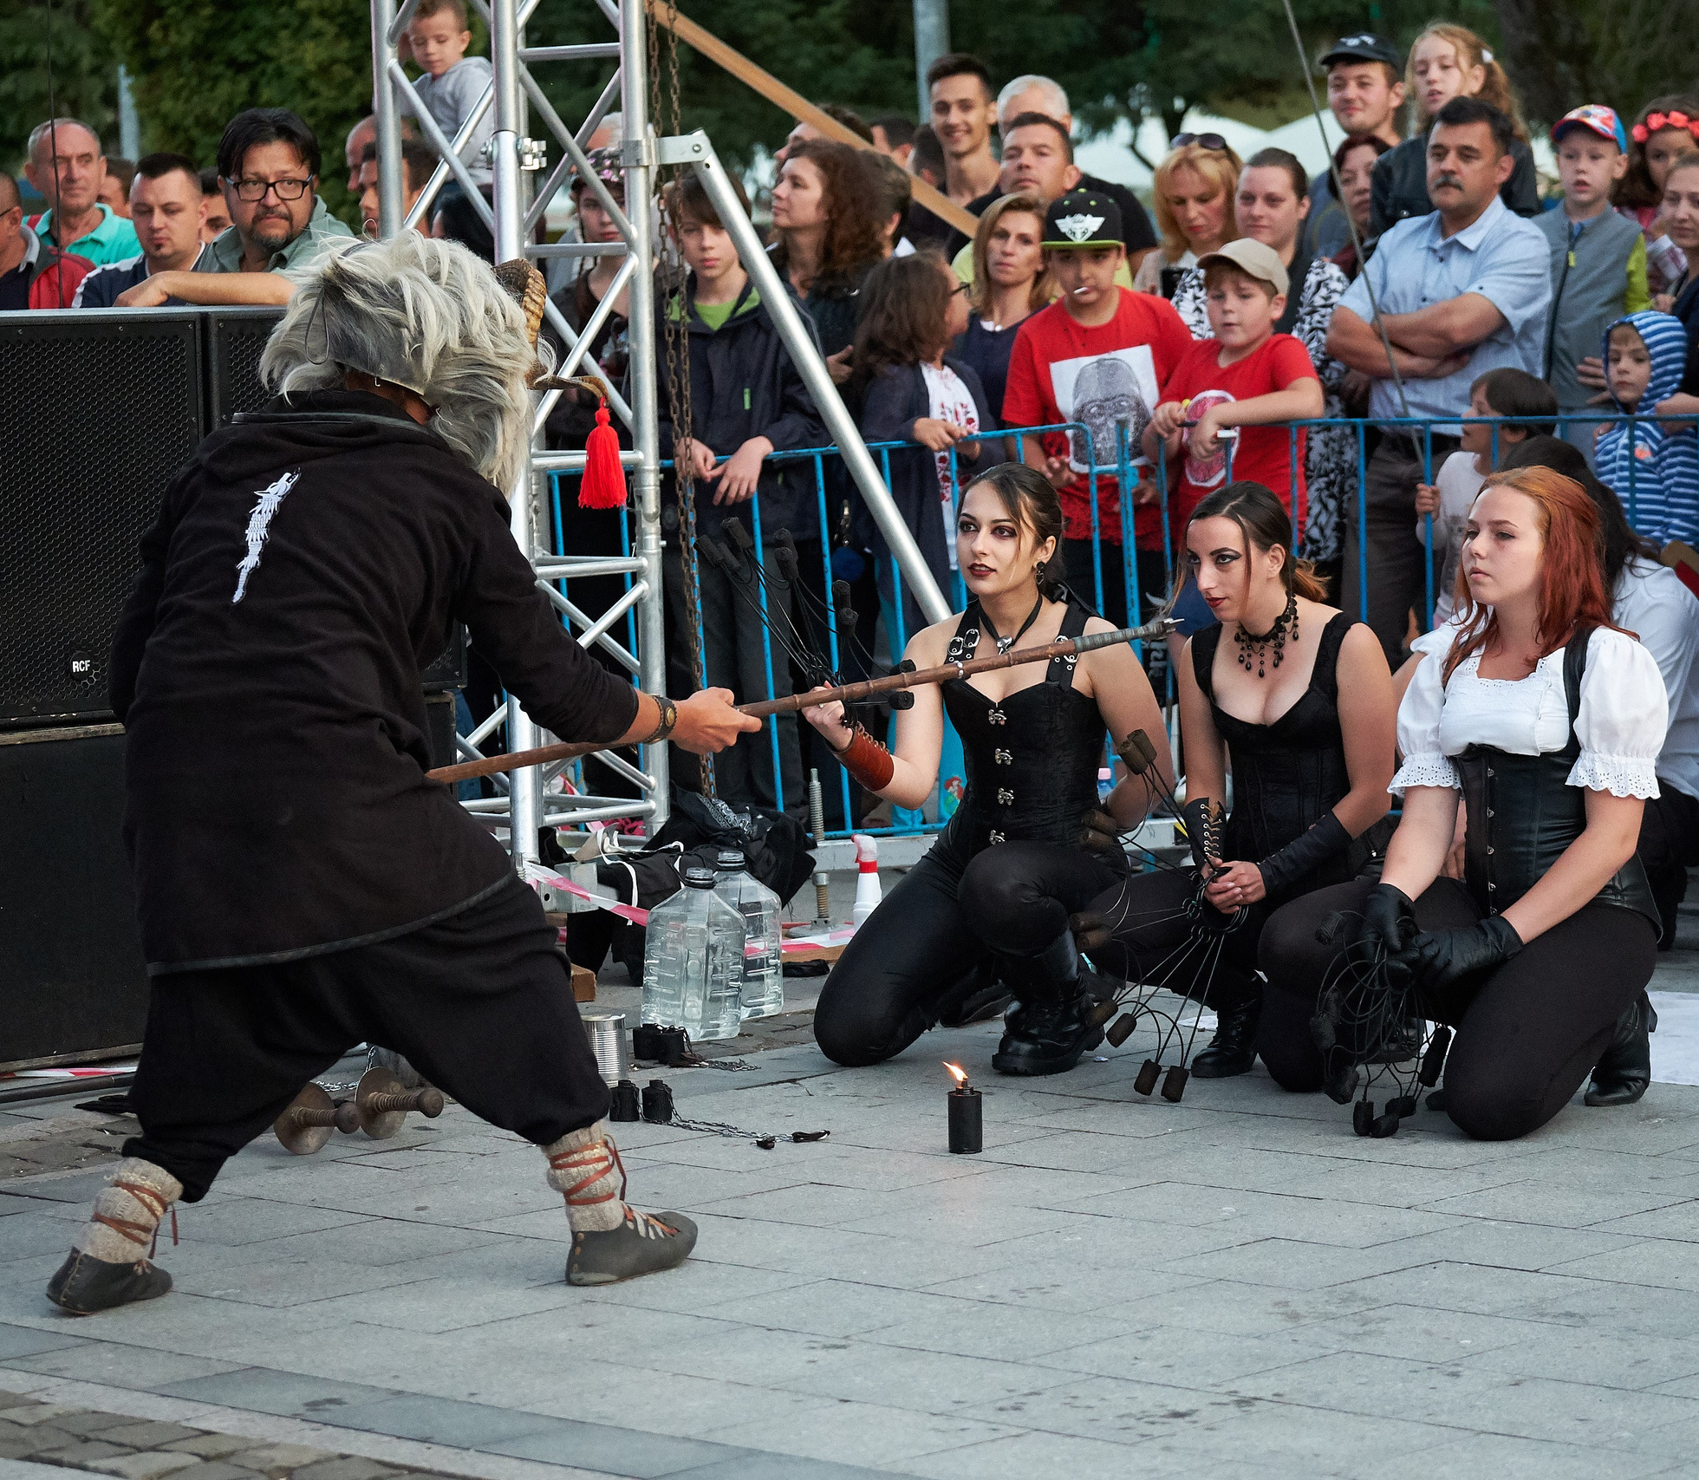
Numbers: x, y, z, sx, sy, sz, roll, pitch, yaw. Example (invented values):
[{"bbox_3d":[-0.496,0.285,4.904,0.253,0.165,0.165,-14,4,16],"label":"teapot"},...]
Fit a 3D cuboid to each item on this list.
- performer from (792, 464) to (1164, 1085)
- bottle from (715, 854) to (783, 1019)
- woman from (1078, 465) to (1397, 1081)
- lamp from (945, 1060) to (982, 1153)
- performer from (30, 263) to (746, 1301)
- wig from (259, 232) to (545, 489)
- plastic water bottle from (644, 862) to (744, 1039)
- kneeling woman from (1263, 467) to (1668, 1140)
[{"bbox_3d":[0.253,0.034,8.204,0.530,1.043,0.680,2,7,30],"label":"performer"},{"bbox_3d":[-0.224,0.365,8.712,0.148,0.302,0.148,4,7,40],"label":"bottle"},{"bbox_3d":[0.661,0.054,8.055,0.520,1.017,0.660,3,7,35],"label":"woman"},{"bbox_3d":[0.179,0.584,7.309,0.057,0.129,0.057,-1,6,0],"label":"lamp"},{"bbox_3d":[-0.604,0.018,6.449,0.640,1.456,0.880,3,7,38],"label":"performer"},{"bbox_3d":[-0.615,-0.525,6.446,0.370,0.340,0.310,14,-5,-40],"label":"wig"},{"bbox_3d":[-0.297,0.383,8.539,0.148,0.302,0.148,2,7,32],"label":"plastic water bottle"},{"bbox_3d":[1.009,0.077,7.633,0.620,1.043,0.680,4,7,40],"label":"kneeling woman"}]

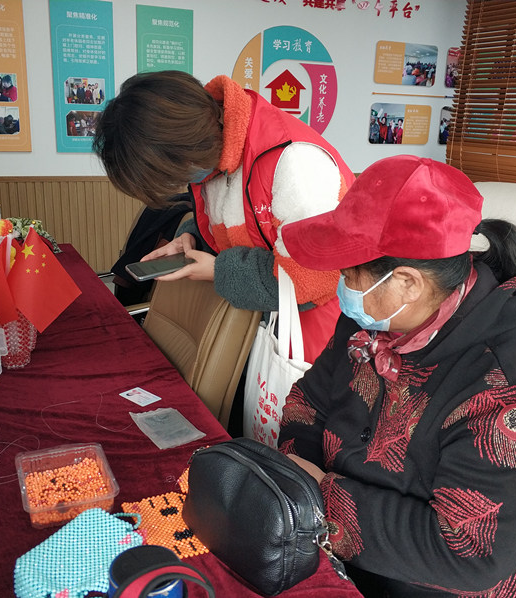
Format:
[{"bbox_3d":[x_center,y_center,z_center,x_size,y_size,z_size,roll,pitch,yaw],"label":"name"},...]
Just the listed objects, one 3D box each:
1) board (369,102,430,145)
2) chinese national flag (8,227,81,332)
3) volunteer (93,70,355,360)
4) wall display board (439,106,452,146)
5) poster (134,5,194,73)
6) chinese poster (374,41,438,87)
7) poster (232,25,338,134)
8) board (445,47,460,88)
[{"bbox_3d":[1.414,-1.716,6.139,0.717,0.379,0.020,-5,16,-22],"label":"board"},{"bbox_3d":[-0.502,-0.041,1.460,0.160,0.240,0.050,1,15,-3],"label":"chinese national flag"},{"bbox_3d":[-0.043,0.225,1.486,0.630,1.435,0.500,-5,16,-22],"label":"volunteer"},{"bbox_3d":[2.180,-1.783,6.451,0.717,0.374,0.020,-5,16,-22],"label":"wall display board"},{"bbox_3d":[-0.759,-1.794,5.175,0.470,1.149,0.020,-5,16,-22],"label":"poster"},{"bbox_3d":[1.432,-2.255,5.993,0.722,0.377,0.020,-5,16,-22],"label":"chinese poster"},{"bbox_3d":[0.264,-1.877,5.595,1.054,1.054,0.020,-5,16,-22],"label":"poster"},{"bbox_3d":[2.192,-2.319,6.304,0.722,0.374,0.020,-5,16,-22],"label":"board"}]

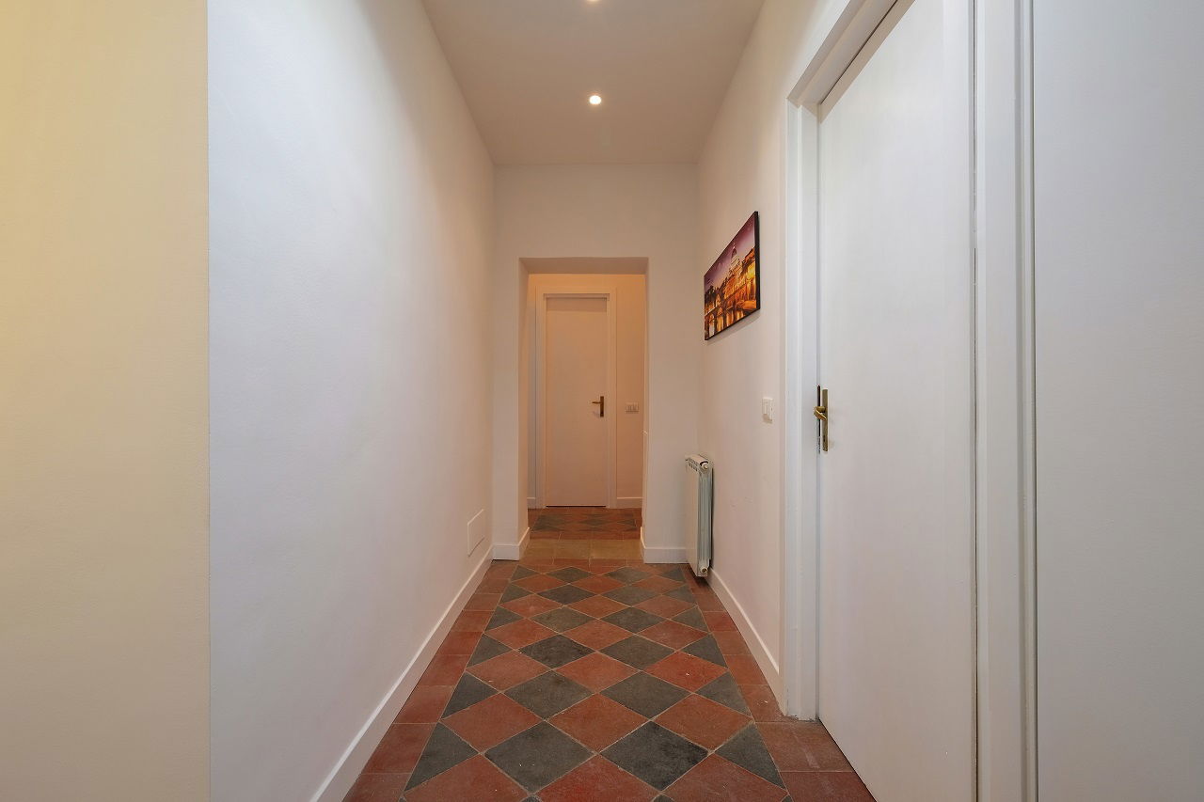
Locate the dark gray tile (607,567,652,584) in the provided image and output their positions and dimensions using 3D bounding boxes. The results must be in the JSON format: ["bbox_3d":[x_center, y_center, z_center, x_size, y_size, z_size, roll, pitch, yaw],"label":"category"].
[{"bbox_3d":[0.160,1.119,3.406,0.248,0.013,0.248,0,-1,45],"label":"dark gray tile"}]

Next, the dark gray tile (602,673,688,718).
[{"bbox_3d":[0.163,1.106,2.012,0.248,0.013,0.248,0,-1,45],"label":"dark gray tile"}]

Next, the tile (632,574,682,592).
[{"bbox_3d":[0.339,1.099,3.190,0.243,0.015,0.243,0,0,45],"label":"tile"}]

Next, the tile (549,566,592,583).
[{"bbox_3d":[-0.199,1.118,3.405,0.248,0.013,0.248,0,-1,45],"label":"tile"}]

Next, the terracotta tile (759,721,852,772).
[{"bbox_3d":[0.634,1.101,1.703,0.217,0.015,0.243,0,0,0],"label":"terracotta tile"}]

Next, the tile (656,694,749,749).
[{"bbox_3d":[0.342,1.096,1.826,0.243,0.015,0.243,0,0,45],"label":"tile"}]

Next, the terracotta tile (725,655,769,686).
[{"bbox_3d":[0.583,1.096,2.168,0.106,0.015,0.240,0,0,0],"label":"terracotta tile"}]

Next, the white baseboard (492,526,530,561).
[{"bbox_3d":[-0.666,1.060,3.994,0.187,0.110,0.550,0,-1,0],"label":"white baseboard"}]

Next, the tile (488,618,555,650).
[{"bbox_3d":[-0.377,1.106,2.529,0.248,0.015,0.248,0,0,45],"label":"tile"}]

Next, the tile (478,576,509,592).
[{"bbox_3d":[-0.650,1.109,3.196,0.156,0.015,0.257,0,0,0],"label":"tile"}]

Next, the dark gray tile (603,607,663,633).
[{"bbox_3d":[0.161,1.099,2.678,0.243,0.015,0.243,0,0,45],"label":"dark gray tile"}]

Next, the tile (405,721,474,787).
[{"bbox_3d":[-0.462,1.095,1.655,0.171,0.015,0.325,0,0,0],"label":"tile"}]

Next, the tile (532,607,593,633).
[{"bbox_3d":[-0.198,1.106,2.702,0.248,0.015,0.248,0,0,45],"label":"tile"}]

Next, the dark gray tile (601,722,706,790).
[{"bbox_3d":[0.163,1.103,1.664,0.248,0.013,0.248,0,-1,45],"label":"dark gray tile"}]

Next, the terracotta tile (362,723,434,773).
[{"bbox_3d":[-0.630,1.099,1.687,0.147,0.015,0.238,0,0,0],"label":"terracotta tile"}]

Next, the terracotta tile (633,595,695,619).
[{"bbox_3d":[0.340,1.115,2.884,0.248,0.013,0.248,0,-1,45],"label":"terracotta tile"}]

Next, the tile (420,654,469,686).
[{"bbox_3d":[-0.637,1.100,2.176,0.152,0.015,0.244,0,0,0],"label":"tile"}]

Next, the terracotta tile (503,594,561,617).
[{"bbox_3d":[-0.377,1.113,2.882,0.248,0.013,0.248,0,-1,45],"label":"terracotta tile"}]

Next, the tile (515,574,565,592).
[{"bbox_3d":[-0.377,1.093,3.173,0.243,0.015,0.243,0,0,45],"label":"tile"}]

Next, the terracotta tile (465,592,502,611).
[{"bbox_3d":[-0.641,1.102,2.910,0.157,0.015,0.246,0,0,0],"label":"terracotta tile"}]

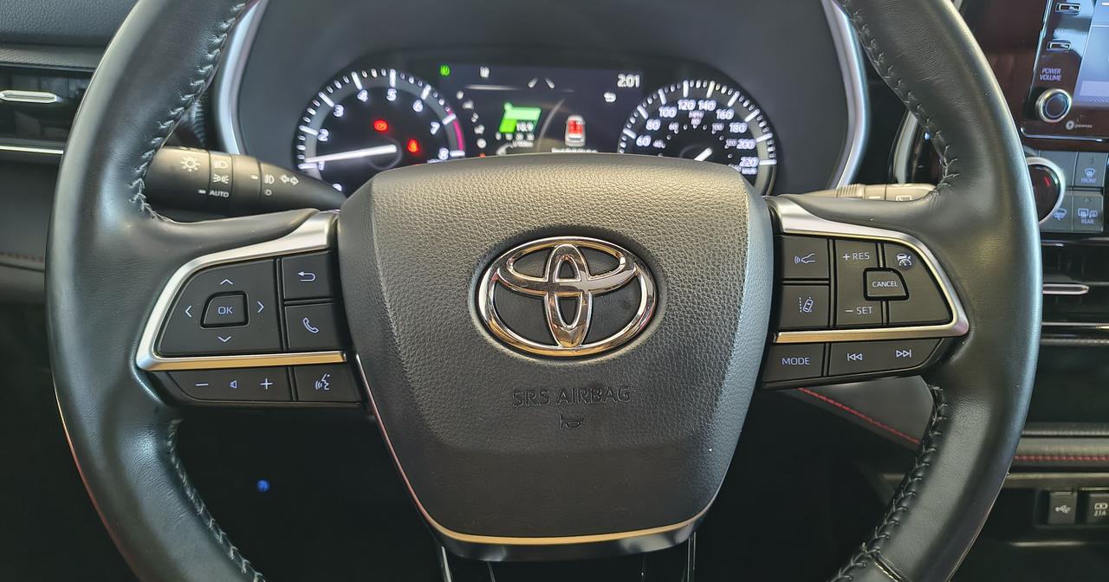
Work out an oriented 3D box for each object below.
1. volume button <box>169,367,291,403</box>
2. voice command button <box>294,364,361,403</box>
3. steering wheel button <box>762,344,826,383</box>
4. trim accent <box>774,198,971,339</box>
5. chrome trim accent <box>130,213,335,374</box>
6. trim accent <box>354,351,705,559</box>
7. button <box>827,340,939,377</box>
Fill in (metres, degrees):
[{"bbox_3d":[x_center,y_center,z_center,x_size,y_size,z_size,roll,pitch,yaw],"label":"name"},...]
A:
[{"bbox_3d":[-0.125,0.037,0.299,0.046,0.014,0.007,-2,-1,-10],"label":"volume button"},{"bbox_3d":[-0.089,0.037,0.305,0.025,0.015,0.007,-2,-1,-10],"label":"voice command button"},{"bbox_3d":[0.097,0.029,0.317,0.026,0.015,0.007,-2,-1,2],"label":"steering wheel button"},{"bbox_3d":[0.126,-0.011,0.315,0.076,0.063,0.020,-2,-1,2],"label":"trim accent"},{"bbox_3d":[-0.120,-0.002,0.299,0.076,0.063,0.020,-2,-1,-10],"label":"chrome trim accent"},{"bbox_3d":[0.005,0.065,0.310,0.166,0.087,0.022,-2,-1,-4],"label":"trim accent"},{"bbox_3d":[0.134,0.027,0.316,0.047,0.013,0.007,-2,-1,2],"label":"button"}]

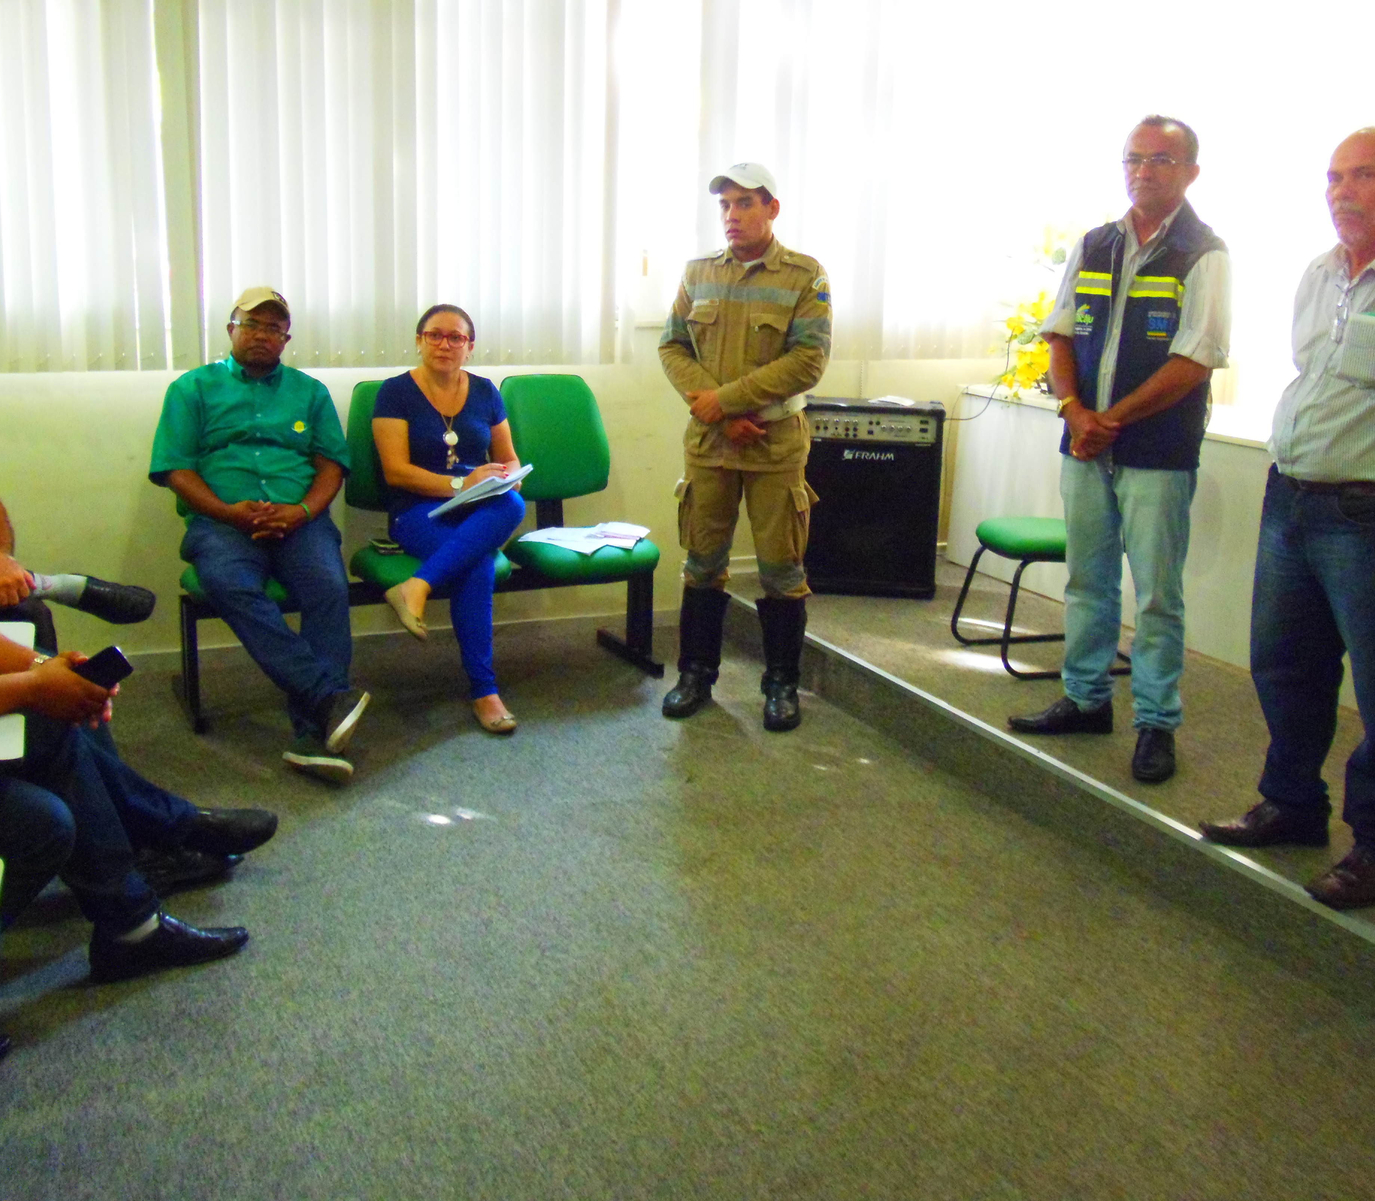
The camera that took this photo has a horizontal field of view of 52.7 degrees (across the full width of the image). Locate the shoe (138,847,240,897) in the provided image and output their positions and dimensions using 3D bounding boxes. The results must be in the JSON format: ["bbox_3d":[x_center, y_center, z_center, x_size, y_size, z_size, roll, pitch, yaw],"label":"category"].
[{"bbox_3d":[-1.240,0.614,3.355,0.298,0.104,0.109,-8,17,-33],"label":"shoe"}]

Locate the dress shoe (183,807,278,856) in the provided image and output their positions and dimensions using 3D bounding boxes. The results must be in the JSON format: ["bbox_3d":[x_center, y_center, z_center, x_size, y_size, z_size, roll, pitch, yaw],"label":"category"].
[{"bbox_3d":[-1.147,0.527,3.376,0.298,0.119,0.109,-7,17,-30],"label":"dress shoe"}]

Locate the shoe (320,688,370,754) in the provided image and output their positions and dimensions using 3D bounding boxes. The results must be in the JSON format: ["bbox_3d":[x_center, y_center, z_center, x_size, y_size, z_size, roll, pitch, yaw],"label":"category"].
[{"bbox_3d":[-1.059,0.349,4.123,0.109,0.109,0.288,31,30,-6],"label":"shoe"}]

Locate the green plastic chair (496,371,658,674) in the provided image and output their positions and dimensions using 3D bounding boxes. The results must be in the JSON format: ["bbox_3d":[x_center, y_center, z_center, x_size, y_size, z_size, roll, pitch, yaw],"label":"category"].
[{"bbox_3d":[-0.438,-0.269,5.093,0.546,1.003,0.646,-5,16,-24],"label":"green plastic chair"}]

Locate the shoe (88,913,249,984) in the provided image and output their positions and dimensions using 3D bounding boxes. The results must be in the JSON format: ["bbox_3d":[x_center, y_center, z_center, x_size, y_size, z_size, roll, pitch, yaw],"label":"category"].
[{"bbox_3d":[-1.120,0.704,2.989,0.318,0.119,0.109,-7,17,-31],"label":"shoe"}]

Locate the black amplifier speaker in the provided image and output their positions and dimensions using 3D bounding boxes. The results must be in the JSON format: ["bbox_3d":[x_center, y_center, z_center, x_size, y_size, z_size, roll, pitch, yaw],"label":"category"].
[{"bbox_3d":[0.714,-0.414,5.506,0.546,0.735,0.358,3,14,4],"label":"black amplifier speaker"}]

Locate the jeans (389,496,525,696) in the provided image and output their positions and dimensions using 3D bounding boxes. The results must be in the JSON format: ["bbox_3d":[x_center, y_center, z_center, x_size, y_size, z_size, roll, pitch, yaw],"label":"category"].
[{"bbox_3d":[-0.765,-0.058,4.769,0.407,0.616,0.755,-8,17,-33],"label":"jeans"}]

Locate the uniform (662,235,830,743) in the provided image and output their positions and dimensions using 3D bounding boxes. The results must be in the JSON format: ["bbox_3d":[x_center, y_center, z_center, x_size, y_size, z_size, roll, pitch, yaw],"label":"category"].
[{"bbox_3d":[0.183,-0.398,4.538,0.576,1.560,0.427,5,15,13],"label":"uniform"}]

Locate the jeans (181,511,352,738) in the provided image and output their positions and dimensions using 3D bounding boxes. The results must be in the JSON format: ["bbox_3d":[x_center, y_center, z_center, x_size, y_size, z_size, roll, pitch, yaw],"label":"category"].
[{"bbox_3d":[-1.345,0.022,4.493,0.517,0.596,0.854,-6,16,-29],"label":"jeans"}]

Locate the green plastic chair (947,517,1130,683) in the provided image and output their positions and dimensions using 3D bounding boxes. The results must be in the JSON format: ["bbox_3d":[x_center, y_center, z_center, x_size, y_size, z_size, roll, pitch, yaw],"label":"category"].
[{"bbox_3d":[1.254,-0.223,4.574,0.596,0.854,0.477,-2,15,-13],"label":"green plastic chair"}]

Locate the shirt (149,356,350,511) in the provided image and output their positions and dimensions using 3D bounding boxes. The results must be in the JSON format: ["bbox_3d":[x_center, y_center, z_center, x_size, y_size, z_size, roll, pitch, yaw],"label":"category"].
[{"bbox_3d":[-1.435,-0.531,4.539,0.636,0.546,0.358,-6,16,-27],"label":"shirt"}]

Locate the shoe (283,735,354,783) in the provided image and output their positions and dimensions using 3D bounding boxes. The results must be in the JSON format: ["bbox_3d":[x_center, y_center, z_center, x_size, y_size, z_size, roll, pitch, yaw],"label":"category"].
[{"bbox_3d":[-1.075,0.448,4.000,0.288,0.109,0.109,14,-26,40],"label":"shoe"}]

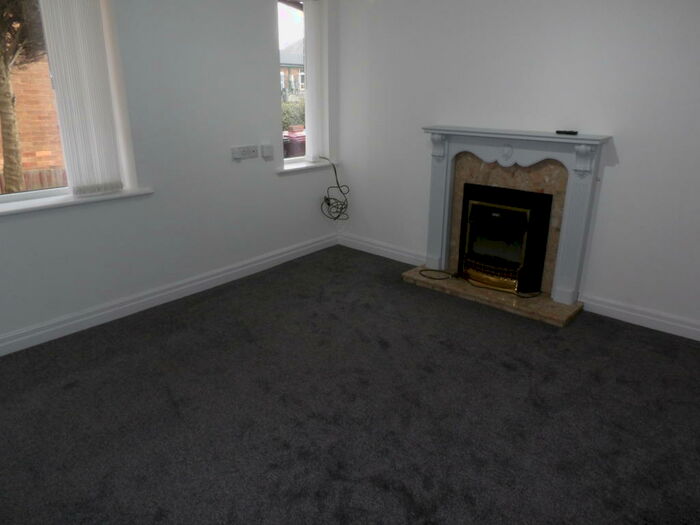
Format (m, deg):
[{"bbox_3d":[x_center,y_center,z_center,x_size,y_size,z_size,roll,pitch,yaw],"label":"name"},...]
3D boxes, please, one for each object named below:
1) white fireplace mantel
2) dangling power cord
[{"bbox_3d":[1.052,-0.354,3.426,1.224,1.088,0.196,16,25,39],"label":"white fireplace mantel"},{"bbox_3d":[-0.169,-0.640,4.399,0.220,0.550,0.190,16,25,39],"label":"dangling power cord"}]

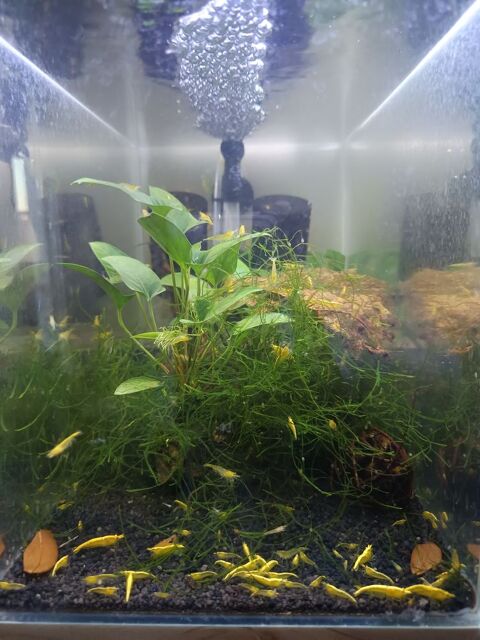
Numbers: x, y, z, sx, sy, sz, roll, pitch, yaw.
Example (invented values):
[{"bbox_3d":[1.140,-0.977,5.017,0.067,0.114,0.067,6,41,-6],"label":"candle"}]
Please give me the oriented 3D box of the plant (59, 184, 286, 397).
[{"bbox_3d":[-0.034,-0.016,0.250,0.125,0.120,0.105,0,10,2],"label":"plant"}]

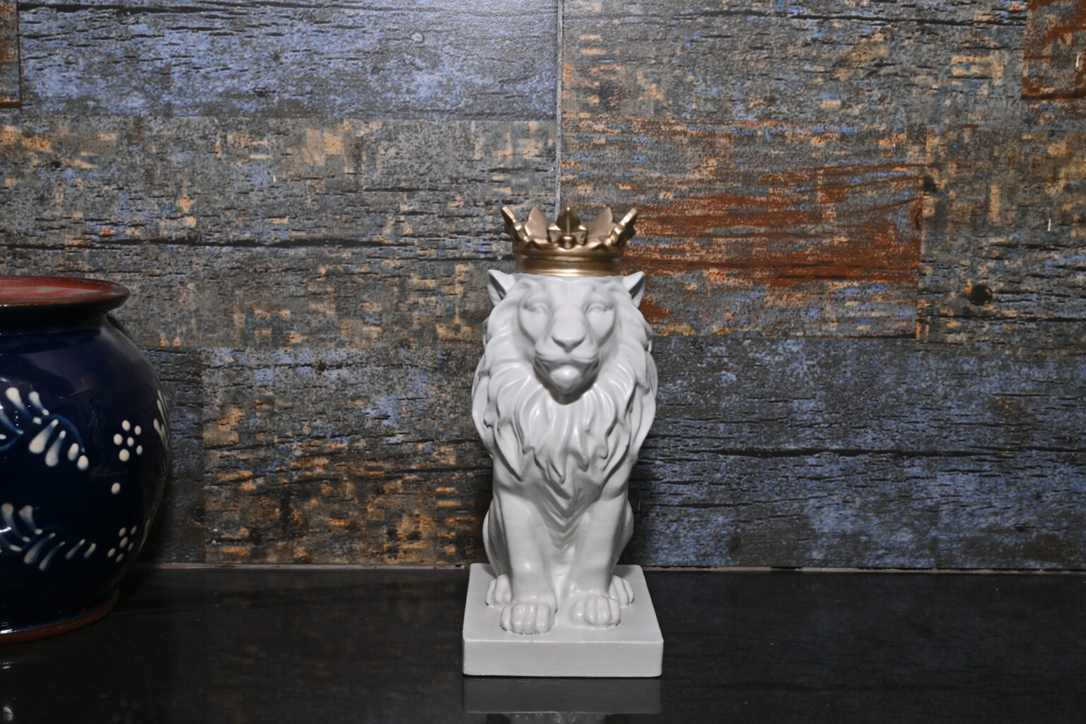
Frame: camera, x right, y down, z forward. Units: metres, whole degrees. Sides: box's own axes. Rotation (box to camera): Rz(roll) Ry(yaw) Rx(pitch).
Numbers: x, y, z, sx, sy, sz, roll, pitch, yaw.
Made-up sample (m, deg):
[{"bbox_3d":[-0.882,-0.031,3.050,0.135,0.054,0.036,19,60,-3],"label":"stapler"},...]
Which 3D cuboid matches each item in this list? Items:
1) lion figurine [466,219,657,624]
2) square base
[{"bbox_3d":[0.011,0.023,0.652,0.093,0.201,0.098,1,9,-1],"label":"lion figurine"},{"bbox_3d":[0.008,0.131,0.670,0.095,0.018,0.113,1,9,-1],"label":"square base"}]

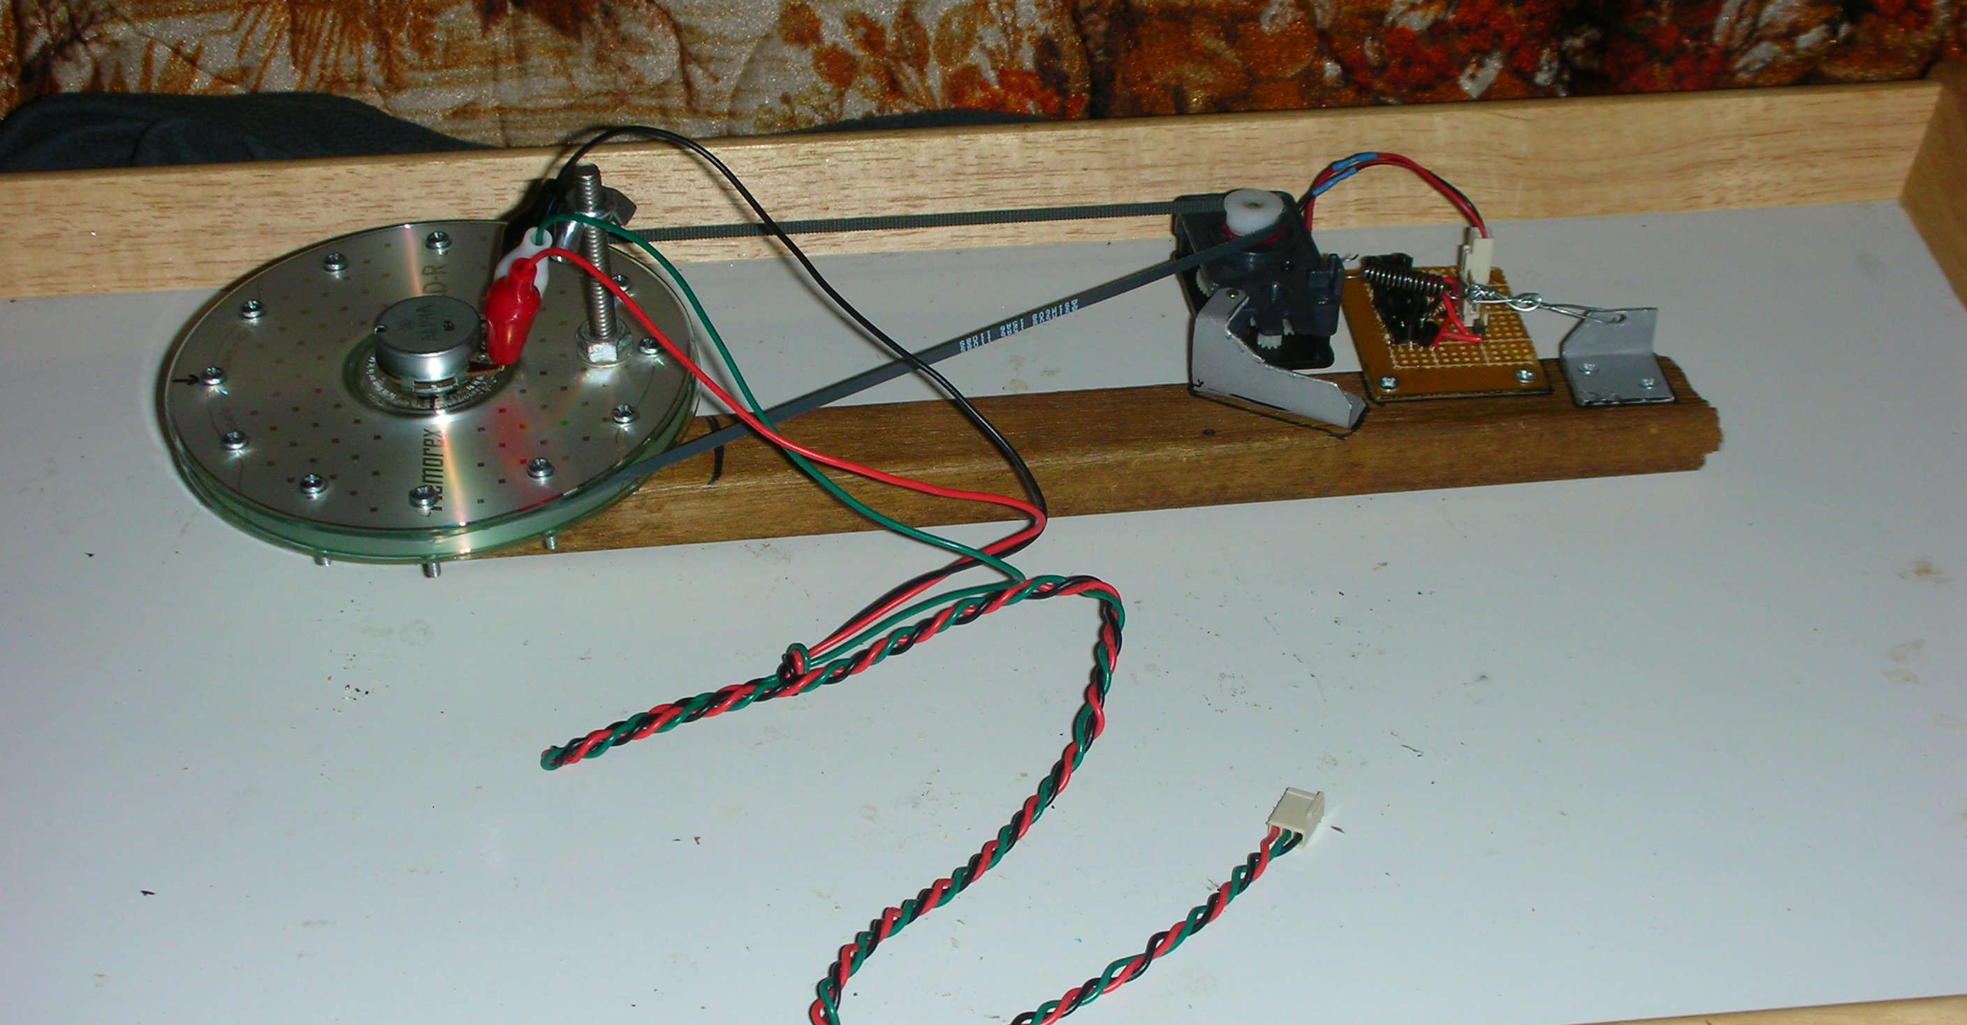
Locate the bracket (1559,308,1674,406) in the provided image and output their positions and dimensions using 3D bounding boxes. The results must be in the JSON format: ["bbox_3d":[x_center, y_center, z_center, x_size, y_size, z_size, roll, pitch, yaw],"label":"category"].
[{"bbox_3d":[0.154,-0.037,0.836,0.023,0.014,0.020,-3,37,-4],"label":"bracket"}]

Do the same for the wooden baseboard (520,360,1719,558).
[{"bbox_3d":[0.021,-0.013,0.831,0.310,0.018,0.028,-4,37,-6],"label":"wooden baseboard"}]

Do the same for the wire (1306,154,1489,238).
[{"bbox_3d":[0.103,-0.077,0.854,0.044,0.023,0.009,3,37,3],"label":"wire"}]

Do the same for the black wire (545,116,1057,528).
[{"bbox_3d":[-0.042,-0.044,0.808,0.116,0.086,0.033,8,38,10],"label":"black wire"}]

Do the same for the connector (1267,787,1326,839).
[{"bbox_3d":[0.067,0.065,0.738,0.008,0.005,0.012,16,40,20],"label":"connector"}]

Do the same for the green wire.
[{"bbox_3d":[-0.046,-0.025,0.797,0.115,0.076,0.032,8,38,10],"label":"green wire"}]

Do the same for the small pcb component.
[{"bbox_3d":[0.113,-0.044,0.856,0.043,0.003,0.055,-2,37,-3],"label":"small pcb component"}]

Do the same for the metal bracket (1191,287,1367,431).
[{"bbox_3d":[0.071,-0.037,0.828,0.041,0.023,0.015,14,39,18],"label":"metal bracket"}]

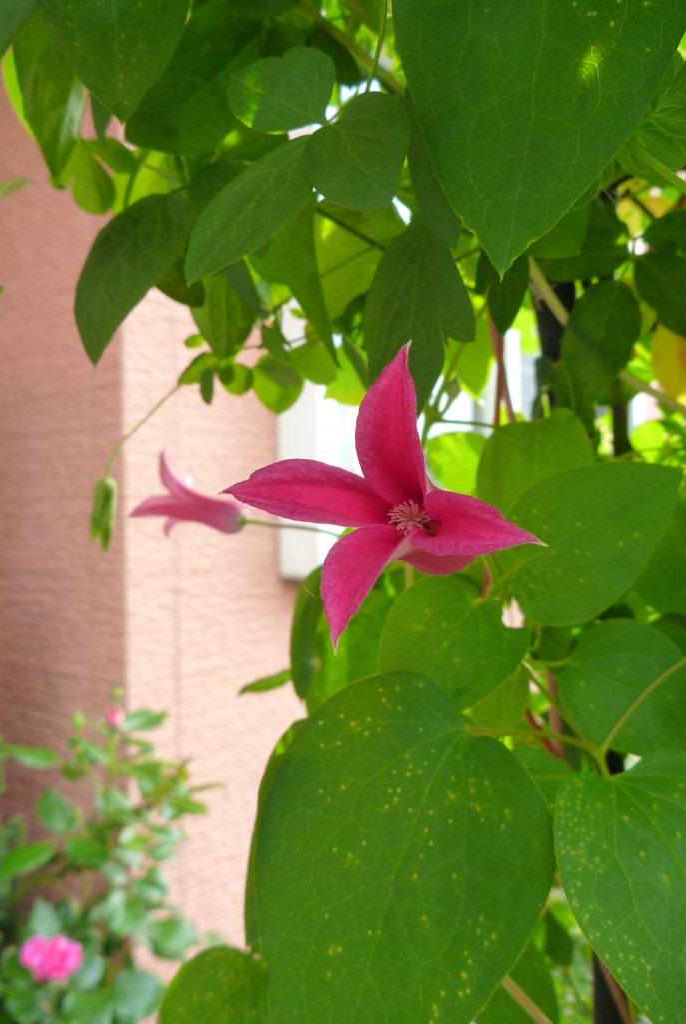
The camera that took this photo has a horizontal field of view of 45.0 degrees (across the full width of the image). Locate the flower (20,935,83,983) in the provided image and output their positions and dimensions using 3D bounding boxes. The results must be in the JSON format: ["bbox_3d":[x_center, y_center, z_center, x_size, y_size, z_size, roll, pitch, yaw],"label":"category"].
[{"bbox_3d":[-0.334,0.512,0.950,0.073,0.055,0.060,-1,0,-9],"label":"flower"}]

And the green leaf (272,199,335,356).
[{"bbox_3d":[-0.019,-0.111,0.390,0.030,0.076,0.025,-1,0,18],"label":"green leaf"}]

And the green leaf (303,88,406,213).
[{"bbox_3d":[0.005,-0.144,0.330,0.042,0.048,0.022,-1,0,0],"label":"green leaf"}]

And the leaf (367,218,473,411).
[{"bbox_3d":[0.035,-0.090,0.380,0.051,0.087,0.028,-1,0,0],"label":"leaf"}]

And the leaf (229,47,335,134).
[{"bbox_3d":[-0.025,-0.173,0.340,0.044,0.036,0.022,-1,0,0],"label":"leaf"}]

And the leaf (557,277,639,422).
[{"bbox_3d":[0.145,-0.092,0.470,0.048,0.081,0.025,-1,0,9],"label":"leaf"}]

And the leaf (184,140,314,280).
[{"bbox_3d":[-0.037,-0.120,0.330,0.038,0.072,0.025,38,0,1],"label":"leaf"}]

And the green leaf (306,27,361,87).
[{"bbox_3d":[-0.007,-0.231,0.420,0.034,0.033,0.025,-1,0,0],"label":"green leaf"}]

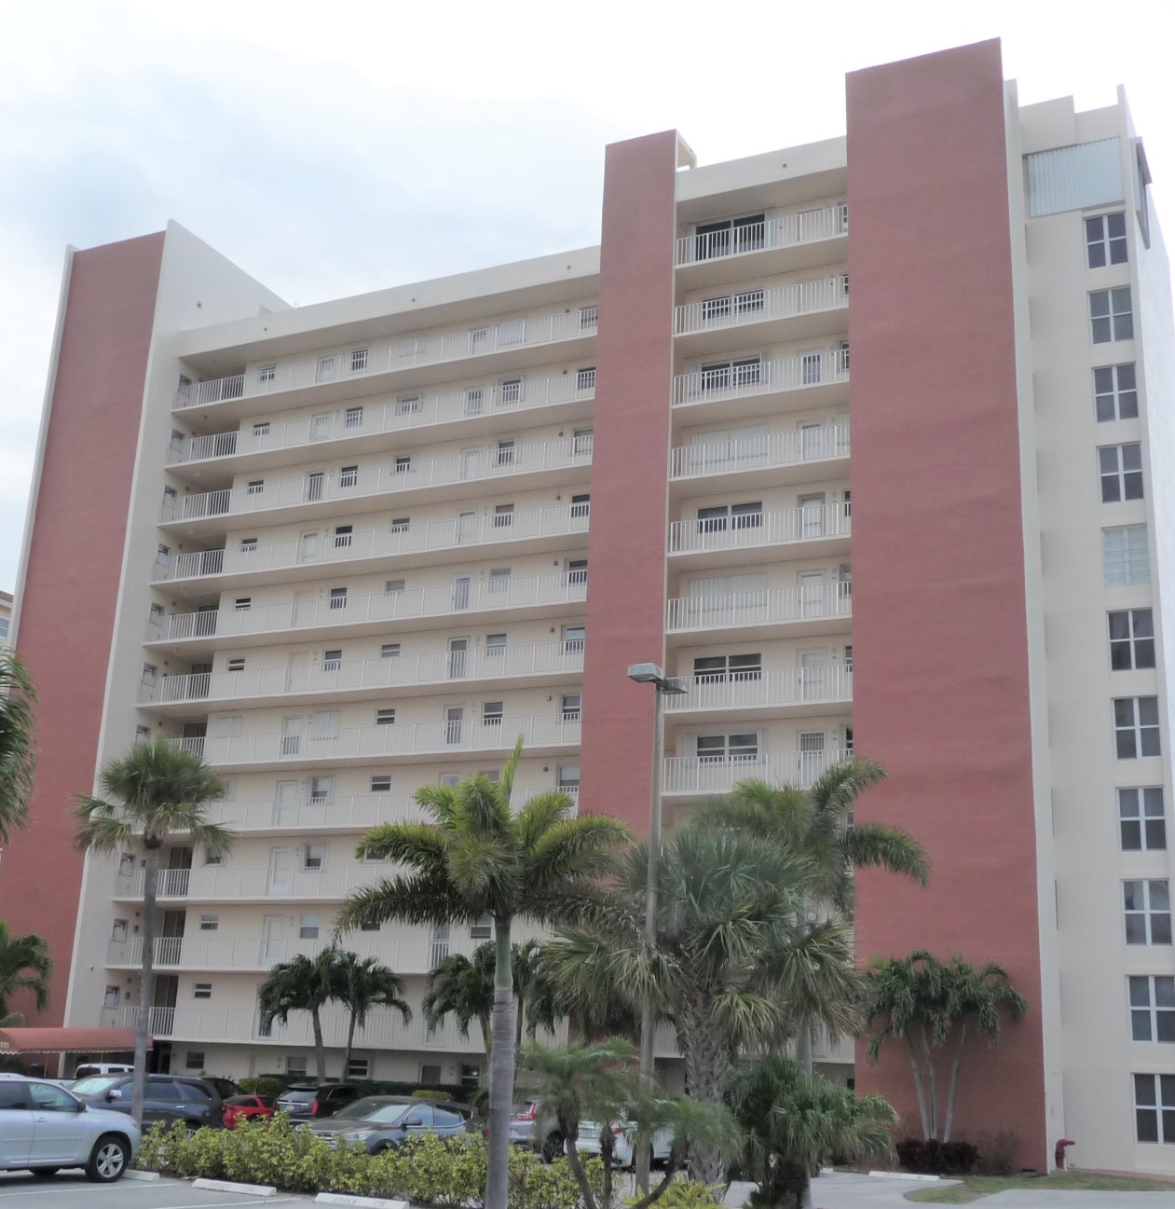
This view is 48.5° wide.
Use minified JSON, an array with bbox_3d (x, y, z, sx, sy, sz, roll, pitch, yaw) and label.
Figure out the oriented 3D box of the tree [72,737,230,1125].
[{"bbox_3d":[-9.602,7.357,28.630,3.384,9.097,3.315,7,-17,-17],"label":"tree"}]

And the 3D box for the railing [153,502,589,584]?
[{"bbox_3d":[-8.750,-2.015,51.884,19.992,1.120,1.650,-5,-18,22],"label":"railing"}]

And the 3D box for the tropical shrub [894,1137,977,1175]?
[{"bbox_3d":[9.614,15.264,36.000,2.150,0.970,1.300,-4,-15,23],"label":"tropical shrub"}]

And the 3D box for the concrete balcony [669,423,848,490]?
[{"bbox_3d":[5.761,-5.165,43.703,6.400,1.100,0.100,-6,-18,25],"label":"concrete balcony"}]

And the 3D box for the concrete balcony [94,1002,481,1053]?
[{"bbox_3d":[-11.226,16.574,51.039,19.364,1.391,1.751,-4,-17,22],"label":"concrete balcony"}]

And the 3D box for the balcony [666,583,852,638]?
[{"bbox_3d":[5.370,0.083,41.134,6.048,1.040,0.080,-5,-18,22],"label":"balcony"}]

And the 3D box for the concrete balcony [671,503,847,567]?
[{"bbox_3d":[6.002,-2.289,43.580,6.450,1.300,1.600,-6,-18,25],"label":"concrete balcony"}]

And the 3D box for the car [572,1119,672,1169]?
[{"bbox_3d":[1.350,11.750,28.800,1.800,1.480,4.500,-8,-19,30],"label":"car"}]

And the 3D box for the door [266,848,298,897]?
[{"bbox_3d":[-12.045,10.546,50.876,0.970,2.080,0.100,-5,-18,24],"label":"door"}]

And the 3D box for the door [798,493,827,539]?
[{"bbox_3d":[7.331,-2.566,42.614,0.970,2.080,0.100,-5,-18,24],"label":"door"}]

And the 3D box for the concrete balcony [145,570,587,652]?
[{"bbox_3d":[-8.926,0.417,52.729,21.300,1.300,1.600,-6,-18,25],"label":"concrete balcony"}]

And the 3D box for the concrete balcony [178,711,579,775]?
[{"bbox_3d":[-8.994,5.697,52.175,19.691,1.180,1.700,-4,-15,23],"label":"concrete balcony"}]

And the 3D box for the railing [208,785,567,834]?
[{"bbox_3d":[-8.582,8.042,51.309,18.334,1.133,0.103,-4,-17,22],"label":"railing"}]

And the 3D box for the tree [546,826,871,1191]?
[{"bbox_3d":[1.950,6.850,22.000,5.000,6.100,5.000,-3,-17,17],"label":"tree"}]

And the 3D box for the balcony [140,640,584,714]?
[{"bbox_3d":[-8.959,3.008,50.662,20.026,1.130,1.650,-5,-18,22],"label":"balcony"}]

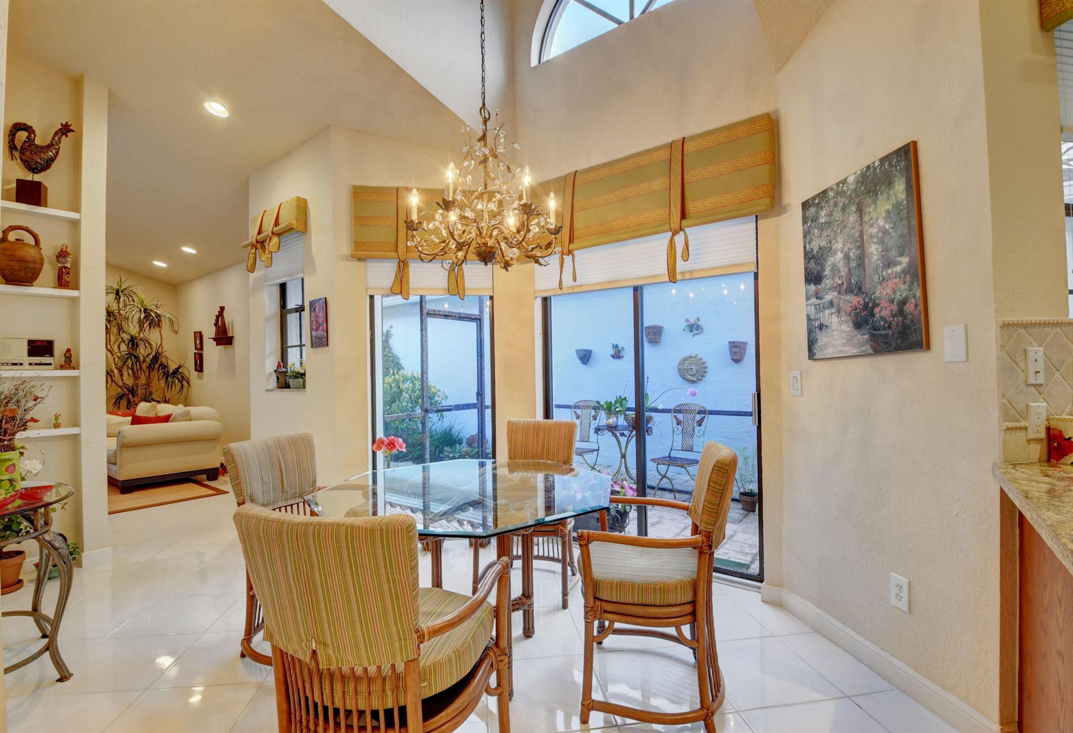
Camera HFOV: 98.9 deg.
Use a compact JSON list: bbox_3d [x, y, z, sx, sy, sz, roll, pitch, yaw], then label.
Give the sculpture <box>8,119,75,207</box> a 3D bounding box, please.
[{"bbox_3d":[-3.191,-1.302,2.953,0.300,0.560,0.130,0,-1,-30],"label":"sculpture"}]

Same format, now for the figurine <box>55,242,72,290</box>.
[{"bbox_3d":[-3.039,-0.640,2.950,0.085,0.295,0.090,-2,-2,43],"label":"figurine"}]

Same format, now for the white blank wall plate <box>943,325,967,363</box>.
[{"bbox_3d":[1.342,-0.073,1.470,0.008,0.117,0.072,-1,-1,-9],"label":"white blank wall plate"}]

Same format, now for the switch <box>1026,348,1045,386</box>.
[{"bbox_3d":[1.549,0.001,1.425,0.071,0.115,0.011,-1,-1,-10],"label":"switch"}]

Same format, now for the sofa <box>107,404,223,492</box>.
[{"bbox_3d":[-5.016,0.955,5.919,2.150,0.880,0.970,-1,-1,38],"label":"sofa"}]

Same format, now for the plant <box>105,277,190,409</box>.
[{"bbox_3d":[-6.000,0.034,6.981,1.250,2.780,1.250,-1,-1,37],"label":"plant"}]

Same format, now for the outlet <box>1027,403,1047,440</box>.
[{"bbox_3d":[1.556,0.170,1.425,0.071,0.115,0.009,-1,-1,-10],"label":"outlet"}]

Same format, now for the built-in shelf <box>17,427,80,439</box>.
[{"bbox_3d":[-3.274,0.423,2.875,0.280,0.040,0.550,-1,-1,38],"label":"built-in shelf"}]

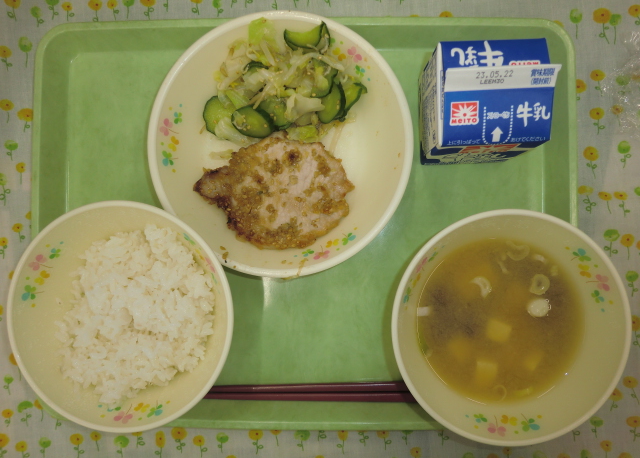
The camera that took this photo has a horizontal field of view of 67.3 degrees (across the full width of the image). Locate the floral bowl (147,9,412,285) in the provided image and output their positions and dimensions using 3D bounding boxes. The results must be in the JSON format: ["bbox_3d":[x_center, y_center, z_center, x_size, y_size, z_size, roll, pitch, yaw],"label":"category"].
[{"bbox_3d":[-0.024,-0.051,0.311,0.162,0.036,0.162,0,89,2],"label":"floral bowl"}]

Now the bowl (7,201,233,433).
[{"bbox_3d":[-0.114,0.051,0.302,0.131,0.055,0.131,0,89,2],"label":"bowl"}]

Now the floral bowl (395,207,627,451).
[{"bbox_3d":[0.107,0.055,0.295,0.131,0.055,0.131,0,89,2],"label":"floral bowl"}]

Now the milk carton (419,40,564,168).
[{"bbox_3d":[0.094,-0.073,0.282,0.058,0.084,0.058,-2,89,2],"label":"milk carton"}]

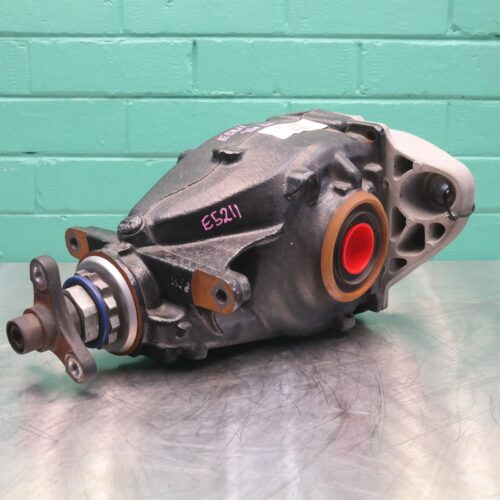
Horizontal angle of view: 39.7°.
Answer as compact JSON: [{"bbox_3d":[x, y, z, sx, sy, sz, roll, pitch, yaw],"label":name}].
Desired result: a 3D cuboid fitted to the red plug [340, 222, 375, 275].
[{"bbox_3d":[0.103,-0.003,0.703,0.021,0.052,0.052,14,18,42],"label":"red plug"}]

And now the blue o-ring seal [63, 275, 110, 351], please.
[{"bbox_3d":[-0.147,0.057,0.624,0.068,0.068,0.006,12,22,42],"label":"blue o-ring seal"}]

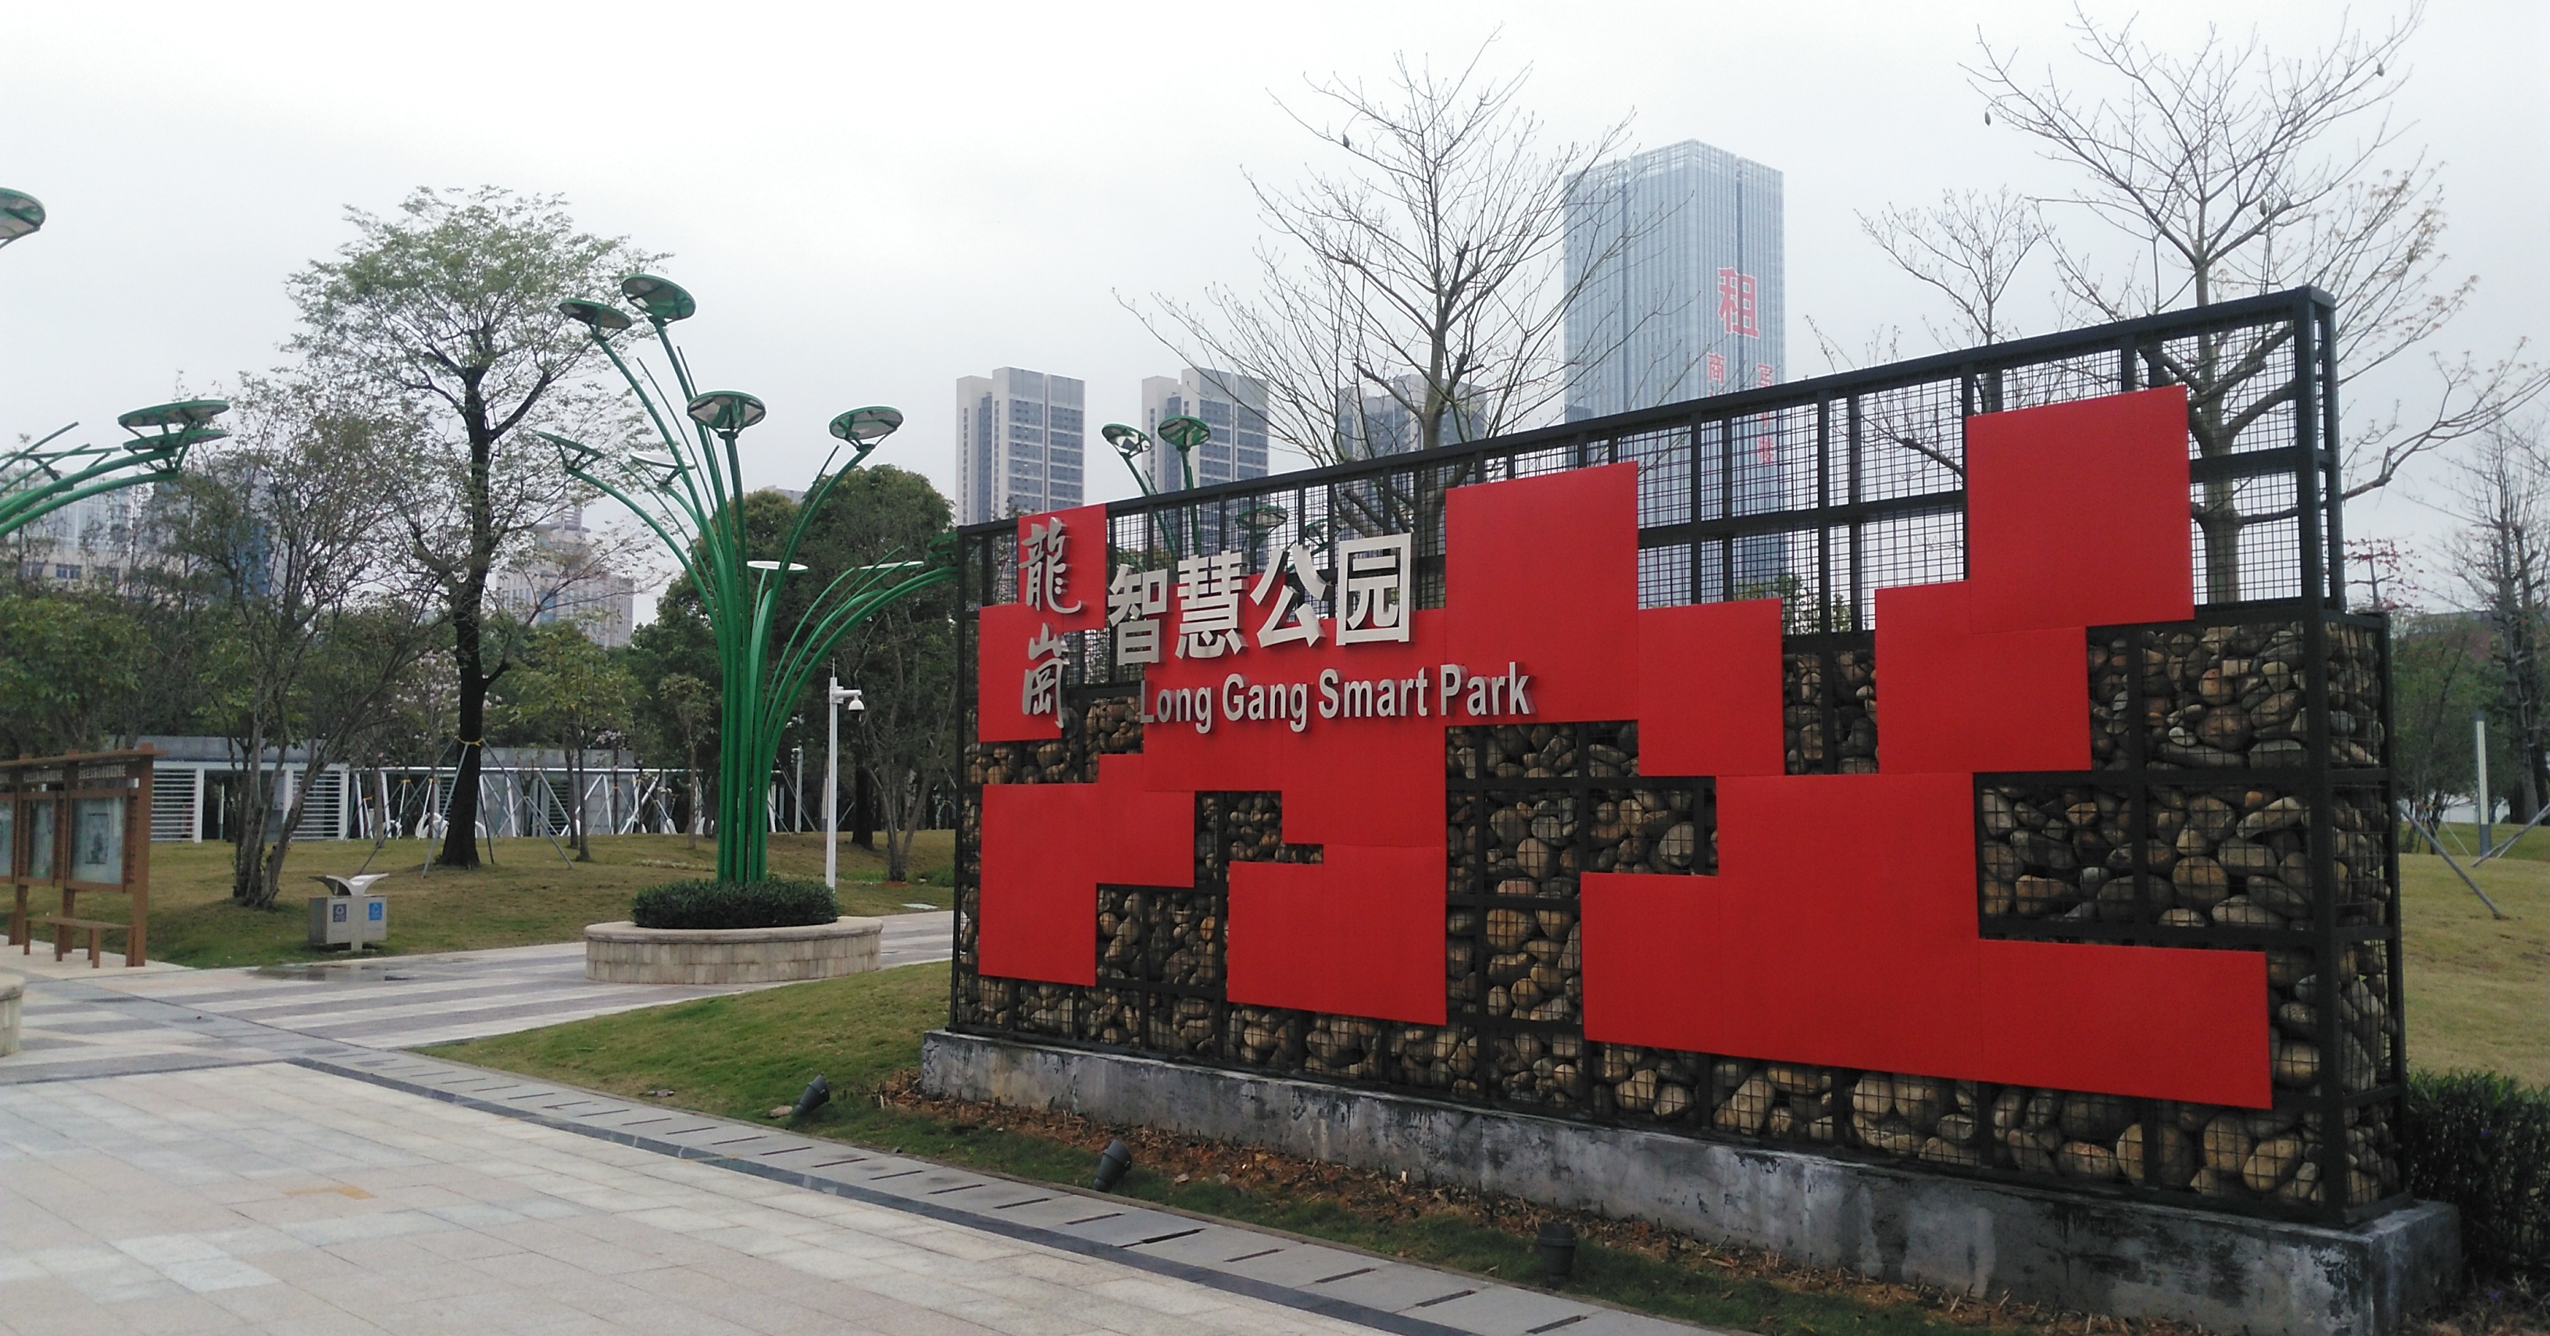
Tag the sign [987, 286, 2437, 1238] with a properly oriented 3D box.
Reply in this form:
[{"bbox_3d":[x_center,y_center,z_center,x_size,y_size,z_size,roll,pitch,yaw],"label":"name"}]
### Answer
[{"bbox_3d":[0.949,0.476,8.601,7.351,2.959,0.704,-4,-6,45],"label":"sign"}]

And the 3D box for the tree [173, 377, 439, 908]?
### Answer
[{"bbox_3d":[-14.068,-0.410,26.532,3.875,7.690,3.875,2,-5,-28],"label":"tree"}]

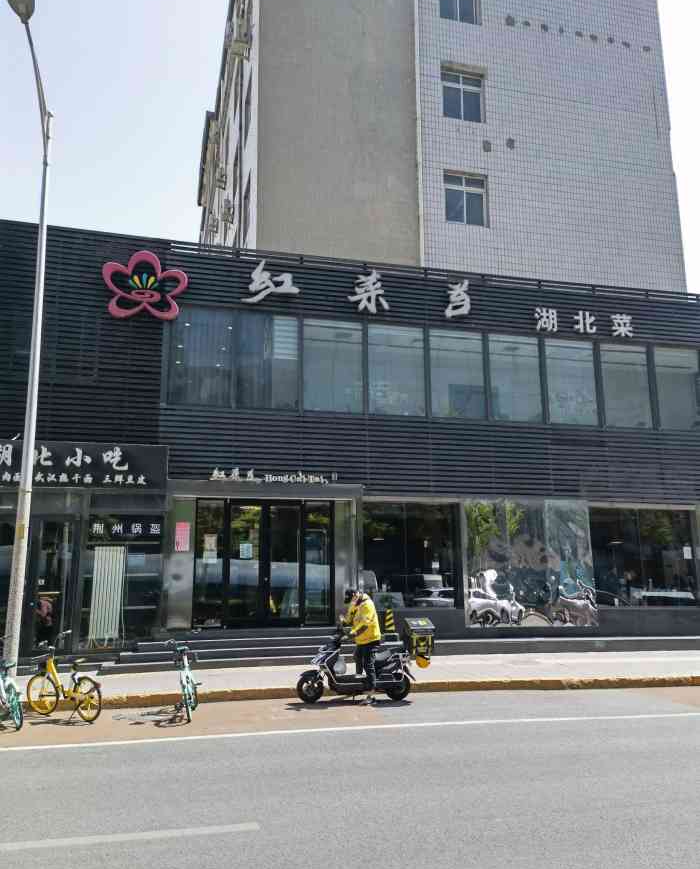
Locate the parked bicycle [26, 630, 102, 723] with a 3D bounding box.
[{"bbox_3d":[-3.931,3.410,10.193,1.580,1.080,0.560,-8,-14,33],"label":"parked bicycle"}]

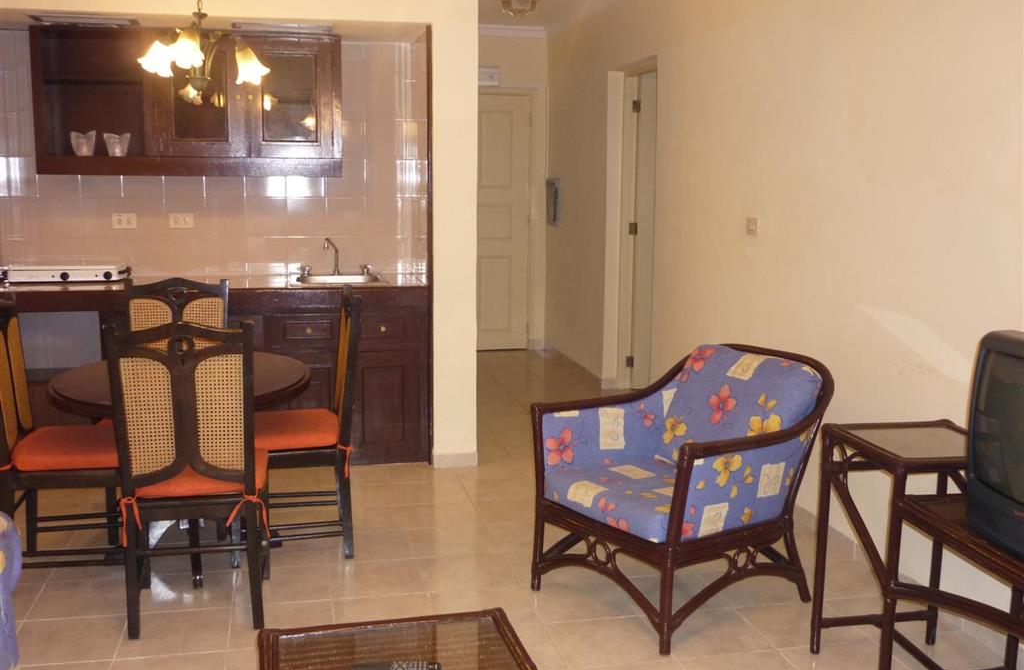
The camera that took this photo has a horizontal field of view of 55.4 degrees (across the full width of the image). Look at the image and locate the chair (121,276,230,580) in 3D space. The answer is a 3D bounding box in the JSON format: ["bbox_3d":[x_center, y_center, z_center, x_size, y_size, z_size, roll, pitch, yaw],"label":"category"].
[{"bbox_3d":[-1.359,0.286,3.942,0.450,0.980,0.500,-2,9,-13],"label":"chair"}]

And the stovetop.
[{"bbox_3d":[-2.168,-0.303,4.765,0.560,0.090,0.290,-2,9,-13],"label":"stovetop"}]

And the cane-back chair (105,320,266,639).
[{"bbox_3d":[-1.014,0.414,3.127,0.450,0.980,0.490,-2,9,-13],"label":"cane-back chair"}]

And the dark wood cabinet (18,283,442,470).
[{"bbox_3d":[-1.377,0.183,4.887,1.860,0.894,0.570,-2,9,-13],"label":"dark wood cabinet"}]

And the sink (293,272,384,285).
[{"bbox_3d":[-0.875,-0.212,4.955,0.460,0.150,0.400,-2,9,-13],"label":"sink"}]

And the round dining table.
[{"bbox_3d":[-1.184,0.483,3.592,0.910,0.700,0.910,-2,9,-13],"label":"round dining table"}]

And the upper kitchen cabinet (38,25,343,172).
[{"bbox_3d":[-1.554,-1.125,4.797,1.400,0.685,0.270,-2,9,-13],"label":"upper kitchen cabinet"}]

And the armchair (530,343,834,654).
[{"bbox_3d":[0.576,0.489,3.306,0.810,0.800,0.670,-6,11,-37],"label":"armchair"}]

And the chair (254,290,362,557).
[{"bbox_3d":[-0.832,0.319,3.751,0.500,0.980,0.450,-2,9,-13],"label":"chair"}]

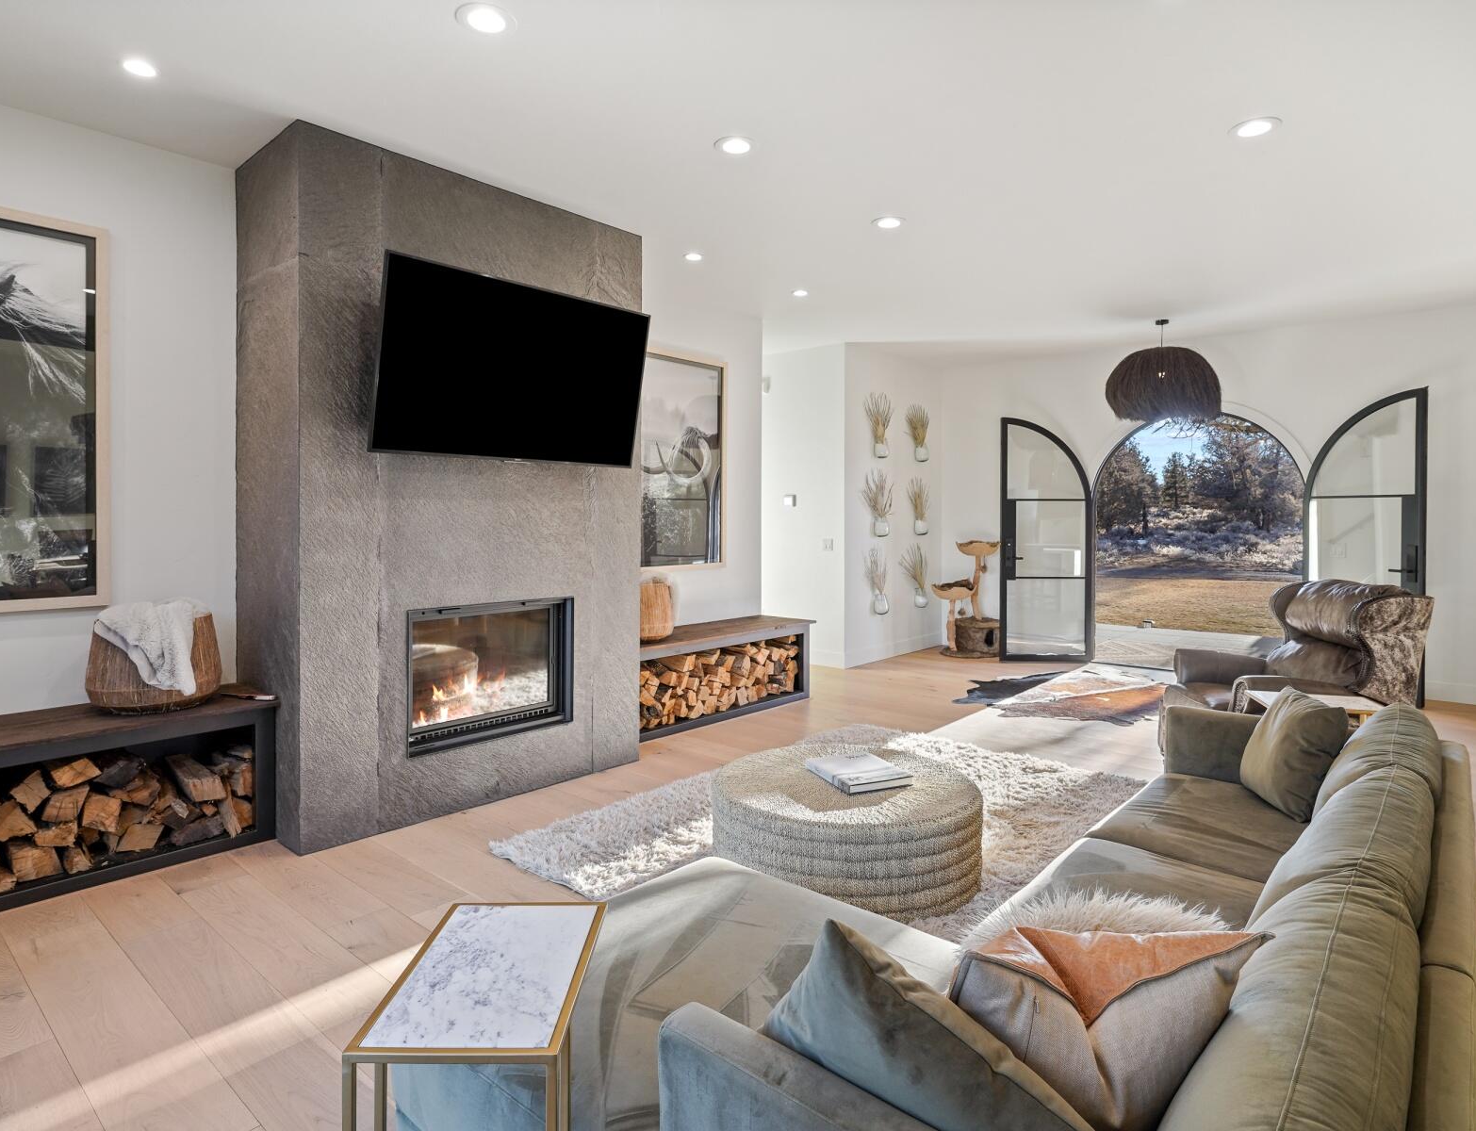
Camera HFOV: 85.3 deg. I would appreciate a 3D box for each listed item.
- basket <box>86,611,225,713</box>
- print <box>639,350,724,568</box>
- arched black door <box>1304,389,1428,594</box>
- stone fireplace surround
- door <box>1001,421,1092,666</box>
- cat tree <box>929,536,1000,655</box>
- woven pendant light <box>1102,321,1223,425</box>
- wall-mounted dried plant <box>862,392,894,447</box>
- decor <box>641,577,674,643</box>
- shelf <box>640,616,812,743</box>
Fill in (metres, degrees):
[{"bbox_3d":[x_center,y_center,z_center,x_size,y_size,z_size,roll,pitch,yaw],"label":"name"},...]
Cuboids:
[{"bbox_3d":[-2.515,0.413,3.462,0.475,0.385,0.475,2,3,43],"label":"basket"},{"bbox_3d":[-0.500,-0.762,5.864,0.050,1.615,1.180,2,3,43],"label":"print"},{"bbox_3d":[4.902,-0.150,6.289,0.060,2.390,0.890,-1,3,-19],"label":"arched black door"},{"bbox_3d":[-1.466,-0.373,4.228,0.700,3.050,1.830,1,2,42],"label":"stone fireplace surround"},{"bbox_3d":[3.015,-0.249,7.800,0.900,2.380,0.060,0,2,5],"label":"door"},{"bbox_3d":[2.420,0.334,8.370,0.720,1.170,0.550,1,2,33],"label":"cat tree"},{"bbox_3d":[3.510,-1.603,6.620,0.840,0.860,0.840,1,2,41],"label":"woven pendant light"},{"bbox_3d":[1.346,-1.404,7.710,0.180,0.540,0.290,1,2,42],"label":"wall-mounted dried plant"},{"bbox_3d":[-0.640,0.310,5.455,0.420,0.375,0.420,0,2,0],"label":"decor"},{"bbox_3d":[-0.258,0.768,5.723,0.540,0.600,1.920,1,2,43],"label":"shelf"}]

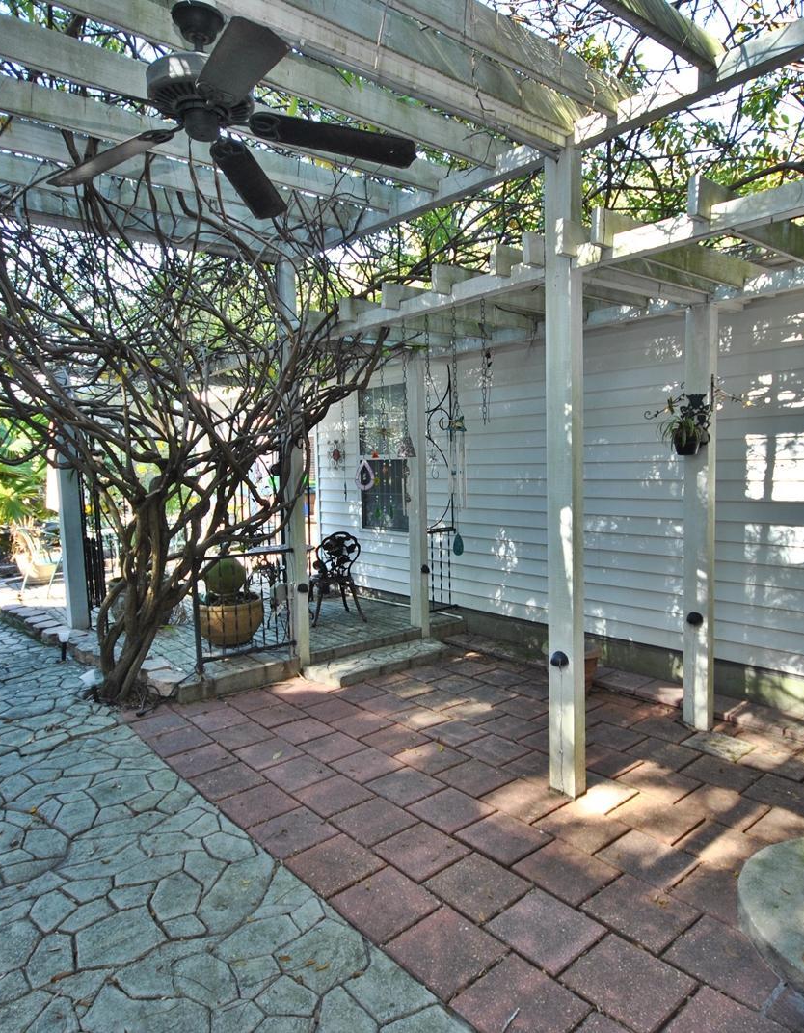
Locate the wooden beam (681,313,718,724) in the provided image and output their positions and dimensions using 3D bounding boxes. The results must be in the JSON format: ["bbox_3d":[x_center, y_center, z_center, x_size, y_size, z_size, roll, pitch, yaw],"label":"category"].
[{"bbox_3d":[1.750,0.025,3.751,0.088,2.460,0.138,-6,6,-41],"label":"wooden beam"}]

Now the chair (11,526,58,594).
[{"bbox_3d":[-4.436,0.526,7.988,0.570,0.860,0.600,0,5,18],"label":"chair"}]

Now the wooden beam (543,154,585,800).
[{"bbox_3d":[0.775,-0.145,3.032,0.089,2.970,0.136,-6,6,-41],"label":"wooden beam"}]

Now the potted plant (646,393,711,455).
[{"bbox_3d":[1.569,-0.524,3.634,0.210,0.310,0.270,-6,6,-41],"label":"potted plant"}]

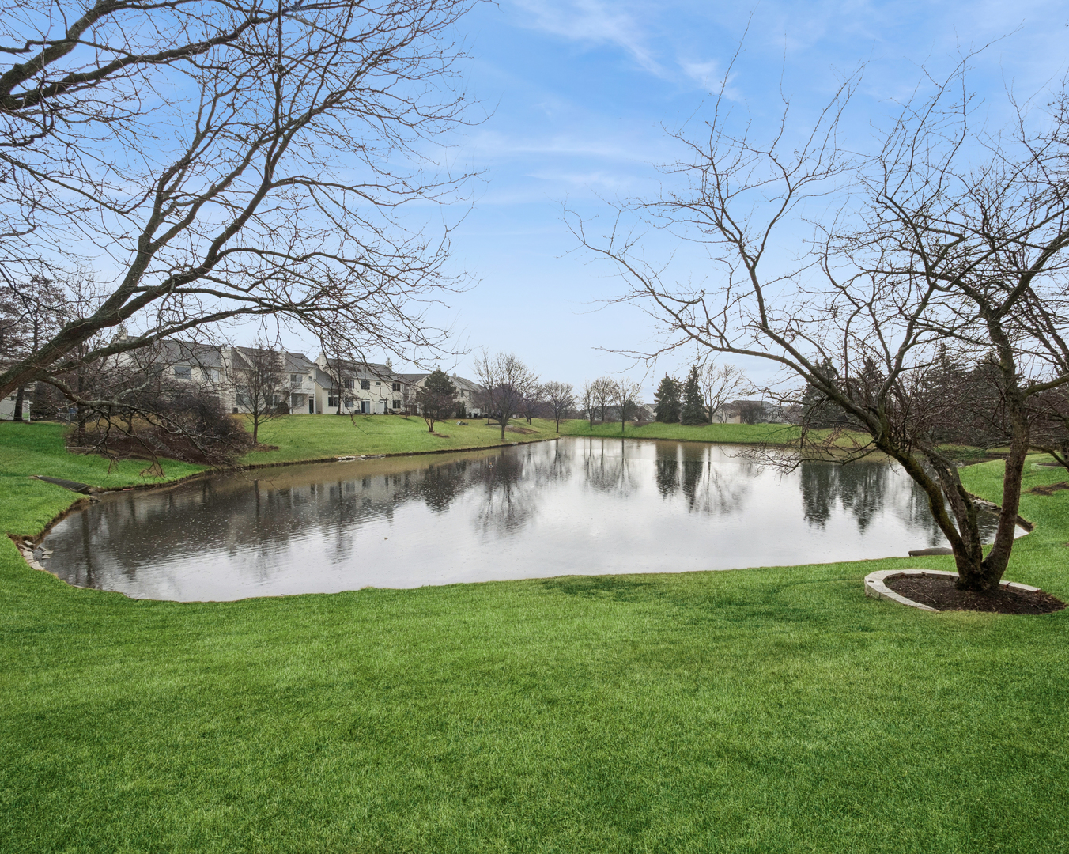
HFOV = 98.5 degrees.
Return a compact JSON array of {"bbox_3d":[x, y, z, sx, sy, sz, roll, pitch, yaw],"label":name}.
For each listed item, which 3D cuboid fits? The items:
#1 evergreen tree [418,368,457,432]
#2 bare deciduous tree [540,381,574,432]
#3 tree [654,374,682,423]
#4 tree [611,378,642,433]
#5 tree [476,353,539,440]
[{"bbox_3d":[-15.370,-4.230,73.000,6.060,10.010,5.880,0,1,0],"label":"evergreen tree"},{"bbox_3d":[5.630,-4.890,110.000,8.070,12.540,7.830,0,1,0],"label":"bare deciduous tree"},{"bbox_3d":[31.580,-6.740,109.000,6.530,11.580,6.330,0,1,0],"label":"tree"},{"bbox_3d":[22.390,-5.300,112.000,7.360,13.410,7.130,0,1,0],"label":"tree"},{"bbox_3d":[-4.450,-4.940,72.000,9.600,13.910,9.310,0,1,0],"label":"tree"}]

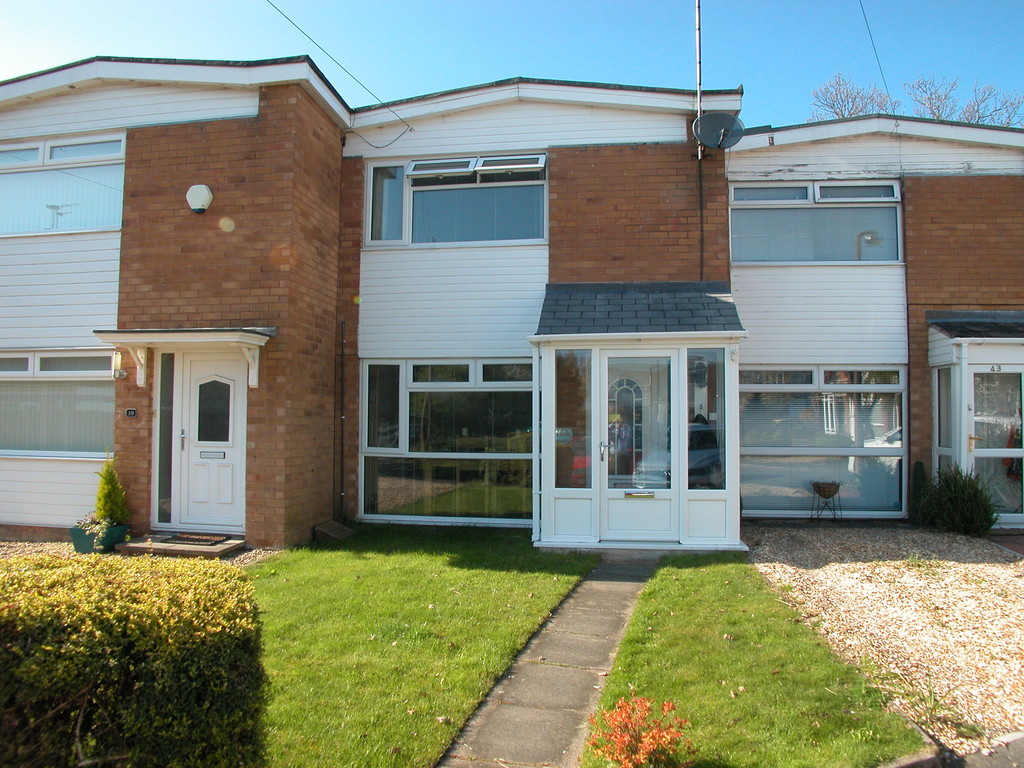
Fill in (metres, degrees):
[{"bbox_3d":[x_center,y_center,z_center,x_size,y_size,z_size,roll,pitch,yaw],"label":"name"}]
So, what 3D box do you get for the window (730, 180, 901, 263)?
[{"bbox_3d":[4.025,-2.141,12.926,2.290,1.160,0.100,0,-3,11],"label":"window"}]

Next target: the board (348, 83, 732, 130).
[{"bbox_3d":[0.348,-3.431,11.712,4.790,0.530,0.120,0,-3,11],"label":"board"}]

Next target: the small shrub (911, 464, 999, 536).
[{"bbox_3d":[5.389,1.404,11.915,0.920,0.840,0.800,0,-2,12],"label":"small shrub"}]

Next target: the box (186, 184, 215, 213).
[{"bbox_3d":[-3.452,-2.043,10.808,0.295,0.315,0.080,0,-2,12],"label":"box"}]

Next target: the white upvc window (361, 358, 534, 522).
[{"bbox_3d":[-0.733,0.684,11.899,2.360,2.020,0.100,0,-3,11],"label":"white upvc window"}]

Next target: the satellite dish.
[{"bbox_3d":[2.375,-2.916,11.230,0.590,0.410,0.400,0,-2,4],"label":"satellite dish"}]

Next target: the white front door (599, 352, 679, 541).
[{"bbox_3d":[1.360,0.645,10.331,0.860,2.050,0.080,0,-3,11],"label":"white front door"}]

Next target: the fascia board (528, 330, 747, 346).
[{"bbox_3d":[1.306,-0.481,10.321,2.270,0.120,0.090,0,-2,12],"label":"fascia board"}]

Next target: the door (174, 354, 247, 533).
[{"bbox_3d":[-3.321,0.649,10.754,0.900,1.990,0.080,0,-3,11],"label":"door"}]

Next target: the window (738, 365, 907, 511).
[{"bbox_3d":[4.092,0.737,13.075,2.220,1.980,0.090,0,-2,12],"label":"window"}]

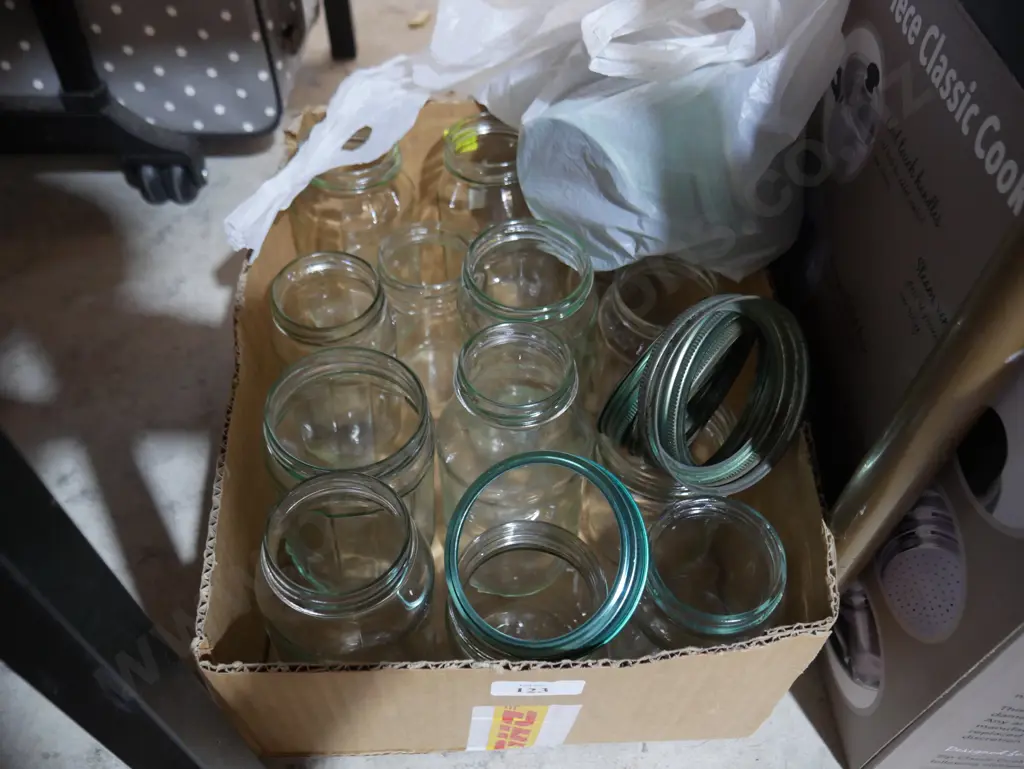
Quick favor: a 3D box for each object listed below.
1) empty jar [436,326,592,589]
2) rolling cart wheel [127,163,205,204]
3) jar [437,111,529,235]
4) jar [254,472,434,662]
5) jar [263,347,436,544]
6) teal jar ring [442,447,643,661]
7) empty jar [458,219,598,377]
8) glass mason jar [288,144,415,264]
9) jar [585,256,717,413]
[{"bbox_3d":[0.002,0.047,0.501,0.092,0.179,0.092,0,50,0],"label":"empty jar"},{"bbox_3d":[-0.295,-0.177,0.703,0.057,0.049,0.048,-9,50,-8],"label":"rolling cart wheel"},{"bbox_3d":[-0.017,-0.132,0.609,0.070,0.121,0.070,0,49,0],"label":"jar"},{"bbox_3d":[-0.086,0.121,0.445,0.089,0.170,0.089,3,50,-4],"label":"jar"},{"bbox_3d":[-0.097,0.059,0.512,0.100,0.147,0.100,3,50,-4],"label":"jar"},{"bbox_3d":[0.015,0.080,0.392,0.095,0.016,0.095,-4,78,20],"label":"teal jar ring"},{"bbox_3d":[0.009,-0.023,0.570,0.091,0.164,0.091,0,52,0],"label":"empty jar"},{"bbox_3d":[-0.103,-0.116,0.594,0.084,0.123,0.084,0,49,0],"label":"glass mason jar"},{"bbox_3d":[0.097,-0.012,0.573,0.083,0.147,0.083,-1,51,2],"label":"jar"}]

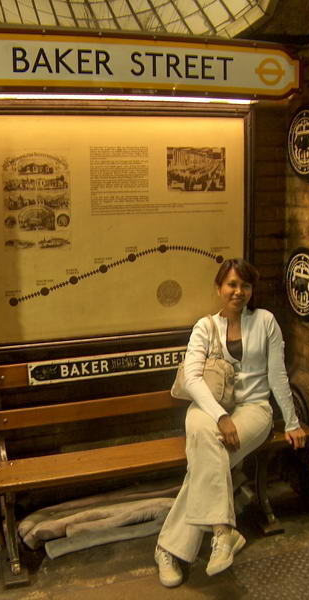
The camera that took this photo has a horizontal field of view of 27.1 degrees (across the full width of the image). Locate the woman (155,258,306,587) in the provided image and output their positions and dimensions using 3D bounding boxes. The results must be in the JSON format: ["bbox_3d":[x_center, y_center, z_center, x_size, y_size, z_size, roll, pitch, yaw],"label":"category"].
[{"bbox_3d":[0.344,0.470,2.758,0.598,1.283,0.675,0,10,6],"label":"woman"}]

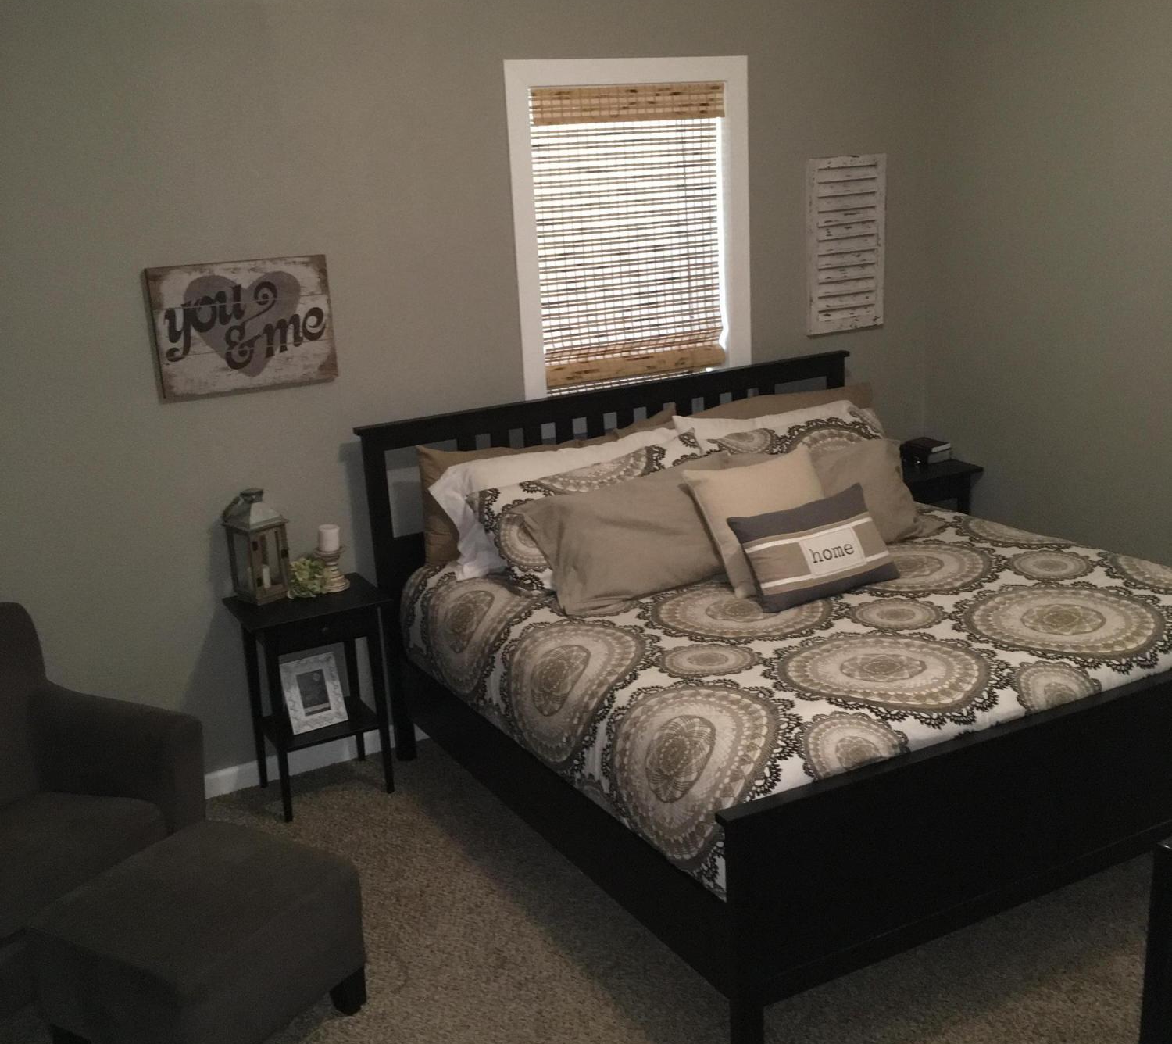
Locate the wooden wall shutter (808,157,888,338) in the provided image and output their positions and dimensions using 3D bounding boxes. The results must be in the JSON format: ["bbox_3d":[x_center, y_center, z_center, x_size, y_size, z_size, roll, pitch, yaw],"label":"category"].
[{"bbox_3d":[1.045,-1.115,5.275,0.393,0.683,0.030,-12,18,-28],"label":"wooden wall shutter"}]

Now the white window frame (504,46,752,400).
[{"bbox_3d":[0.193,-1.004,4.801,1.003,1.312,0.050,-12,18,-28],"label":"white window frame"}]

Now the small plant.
[{"bbox_3d":[-0.920,0.175,4.321,0.122,0.115,0.120,-12,18,-28],"label":"small plant"}]

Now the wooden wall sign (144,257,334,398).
[{"bbox_3d":[-1.082,-0.624,4.146,0.561,0.397,0.030,-12,18,-28],"label":"wooden wall sign"}]

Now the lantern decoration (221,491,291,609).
[{"bbox_3d":[-1.060,0.073,4.262,0.150,0.360,0.150,12,22,43],"label":"lantern decoration"}]

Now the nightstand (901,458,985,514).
[{"bbox_3d":[1.389,0.109,5.580,0.458,0.692,0.352,-12,18,-28],"label":"nightstand"}]

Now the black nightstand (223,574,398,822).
[{"bbox_3d":[-0.892,0.580,4.354,0.458,0.692,0.352,-12,18,-28],"label":"black nightstand"}]

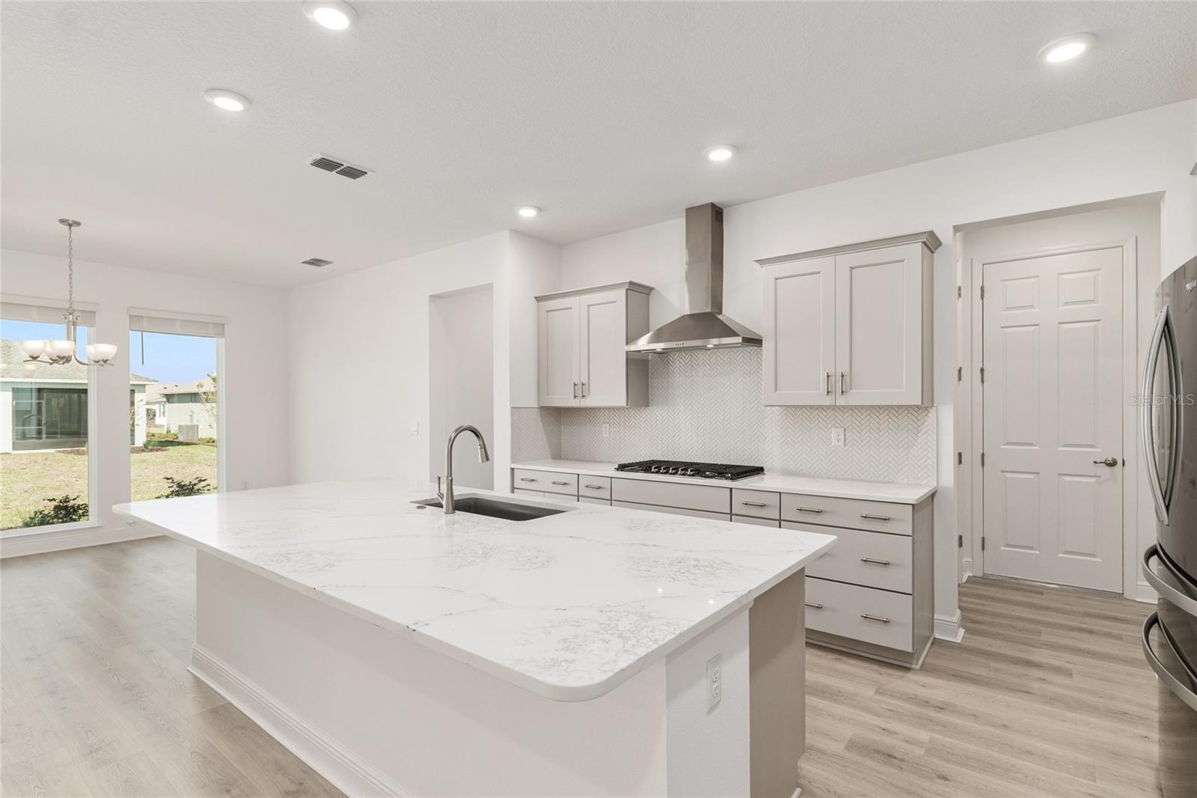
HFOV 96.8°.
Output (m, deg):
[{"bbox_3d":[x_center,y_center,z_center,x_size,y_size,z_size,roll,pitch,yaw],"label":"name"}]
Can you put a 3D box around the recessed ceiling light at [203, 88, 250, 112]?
[{"bbox_3d":[-1.817,-1.447,2.606,0.190,0.025,0.190,-1,-1,36],"label":"recessed ceiling light"}]

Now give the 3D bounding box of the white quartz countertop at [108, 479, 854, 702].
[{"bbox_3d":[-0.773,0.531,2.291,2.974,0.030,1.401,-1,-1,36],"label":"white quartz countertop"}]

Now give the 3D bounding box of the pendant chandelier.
[{"bbox_3d":[-4.274,-0.849,4.298,0.575,1.159,0.575,-1,-1,36],"label":"pendant chandelier"}]

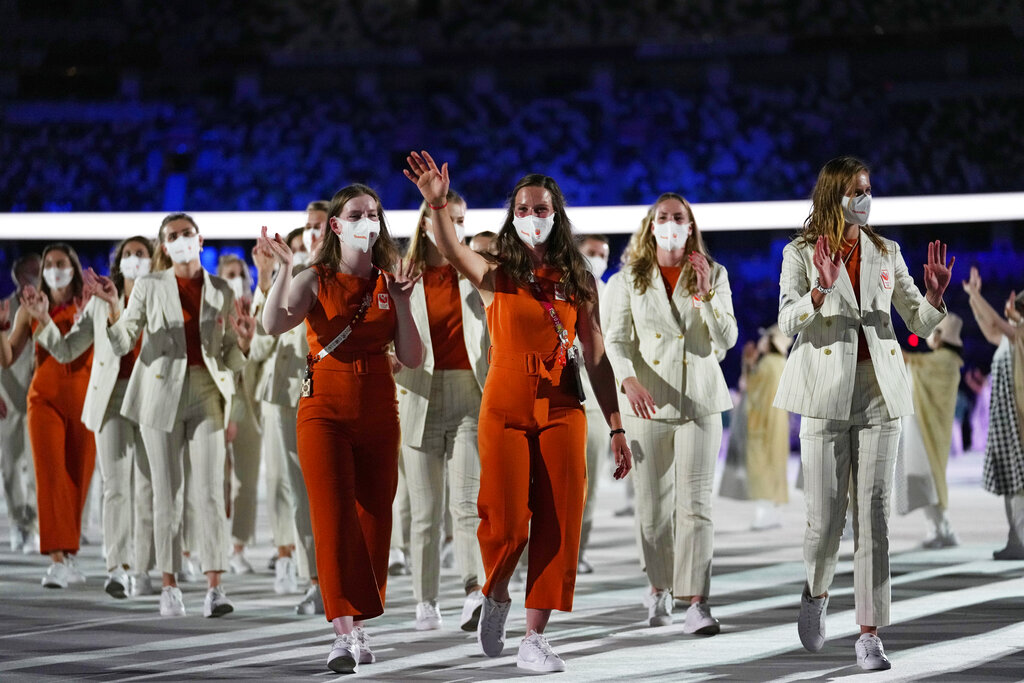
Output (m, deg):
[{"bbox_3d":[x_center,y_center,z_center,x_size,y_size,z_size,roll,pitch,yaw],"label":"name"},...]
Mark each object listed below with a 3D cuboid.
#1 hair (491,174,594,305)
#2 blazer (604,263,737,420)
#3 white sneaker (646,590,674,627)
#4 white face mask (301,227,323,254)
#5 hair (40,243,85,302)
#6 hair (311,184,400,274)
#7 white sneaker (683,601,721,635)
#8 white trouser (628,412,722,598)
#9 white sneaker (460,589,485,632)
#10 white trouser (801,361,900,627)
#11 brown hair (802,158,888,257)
[{"bbox_3d":[0.107,-0.369,12.760,0.360,0.460,0.270,0,-1,-2],"label":"hair"},{"bbox_3d":[0.658,0.000,14.650,0.530,0.660,0.380,0,-1,-6],"label":"blazer"},{"bbox_3d":[0.619,1.112,14.750,0.110,0.135,0.270,0,9,3],"label":"white sneaker"},{"bbox_3d":[-0.878,-0.449,15.680,0.130,0.125,0.080,-1,-1,30],"label":"white face mask"},{"bbox_3d":[-2.300,-0.353,18.050,0.225,0.310,0.230,0,-1,-1],"label":"hair"},{"bbox_3d":[-0.559,-0.398,12.520,0.270,0.315,0.240,0,-1,-20],"label":"hair"},{"bbox_3d":[0.770,1.119,14.330,0.100,0.115,0.270,0,-11,-19],"label":"white sneaker"},{"bbox_3d":[0.668,0.585,14.420,0.385,0.930,0.420,0,-1,-3],"label":"white trouser"},{"bbox_3d":[-0.126,1.026,13.900,0.105,0.117,0.280,0,-34,-22],"label":"white sneaker"},{"bbox_3d":[1.248,0.556,13.000,0.360,0.960,0.550,0,-1,-14],"label":"white trouser"},{"bbox_3d":[1.184,-0.486,12.600,0.230,0.345,0.240,-1,-1,40],"label":"brown hair"}]

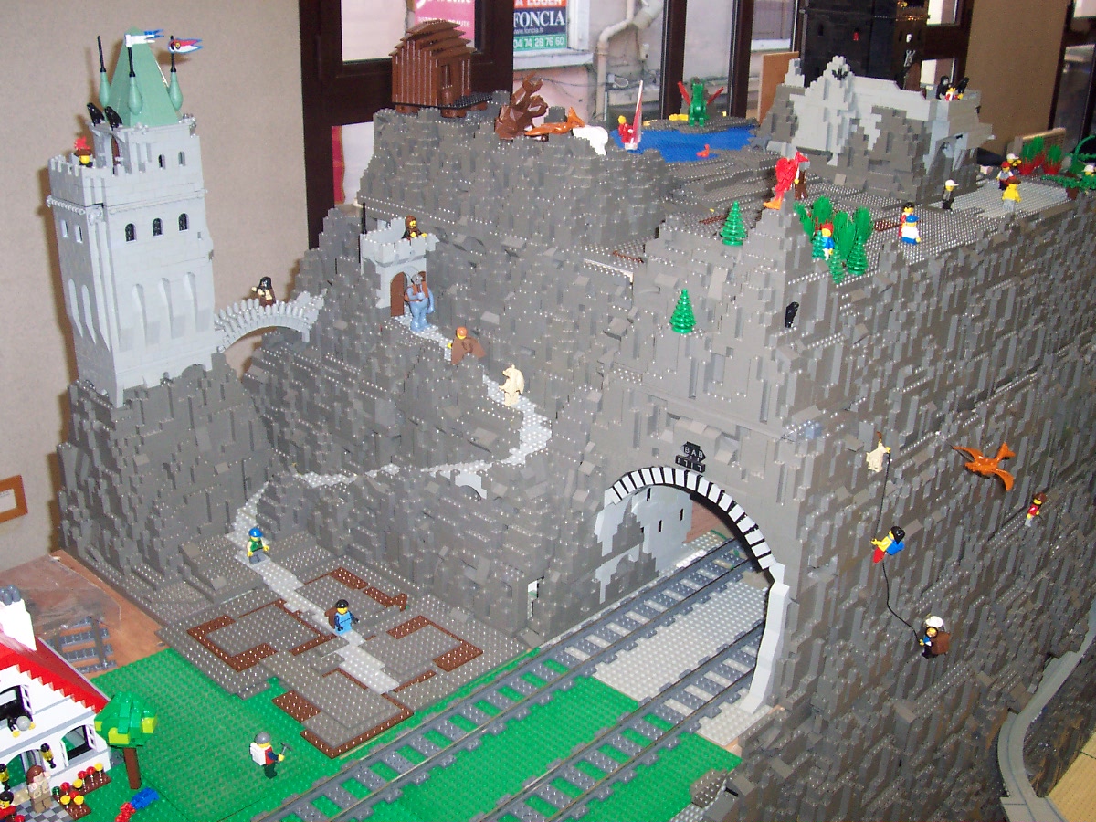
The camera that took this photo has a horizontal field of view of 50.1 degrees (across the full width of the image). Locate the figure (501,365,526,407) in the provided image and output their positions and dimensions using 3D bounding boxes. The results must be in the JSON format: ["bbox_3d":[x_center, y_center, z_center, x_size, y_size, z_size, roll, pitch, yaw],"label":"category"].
[{"bbox_3d":[-0.039,-0.029,1.263,0.026,0.045,0.024,-11,26,-27],"label":"figure"}]

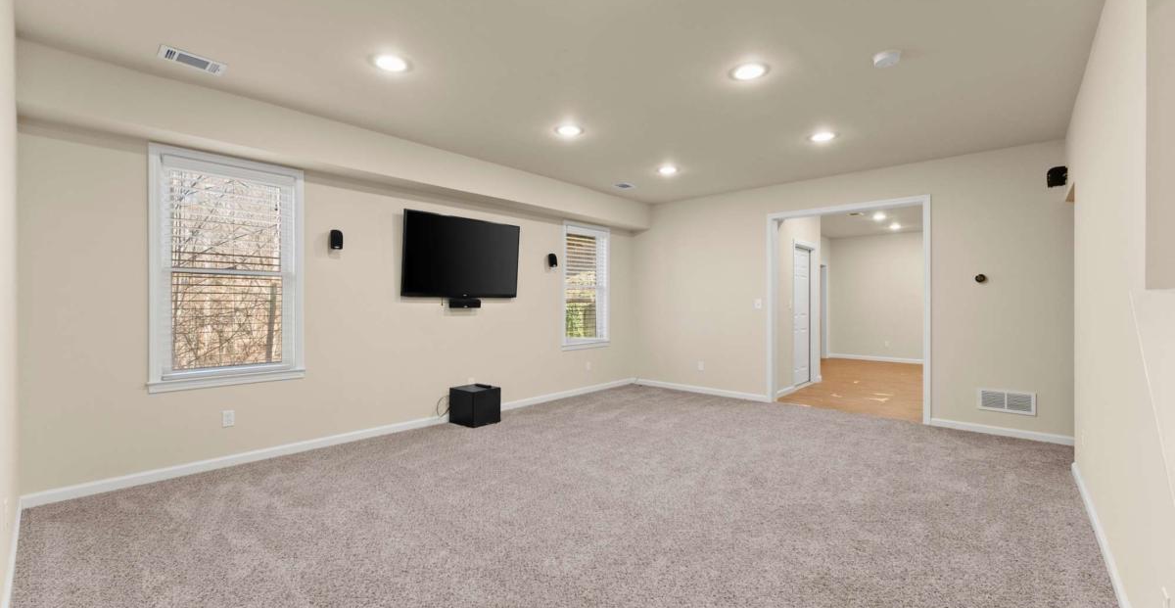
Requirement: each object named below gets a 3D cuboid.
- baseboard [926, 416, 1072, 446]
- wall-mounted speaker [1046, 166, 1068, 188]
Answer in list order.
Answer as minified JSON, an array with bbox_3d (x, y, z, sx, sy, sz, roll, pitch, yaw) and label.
[{"bbox_3d":[3.775,1.163,4.205,0.970,0.083,0.018,0,0,41],"label":"baseboard"},{"bbox_3d":[3.810,-1.035,3.710,0.120,0.160,0.095,0,0,42],"label":"wall-mounted speaker"}]

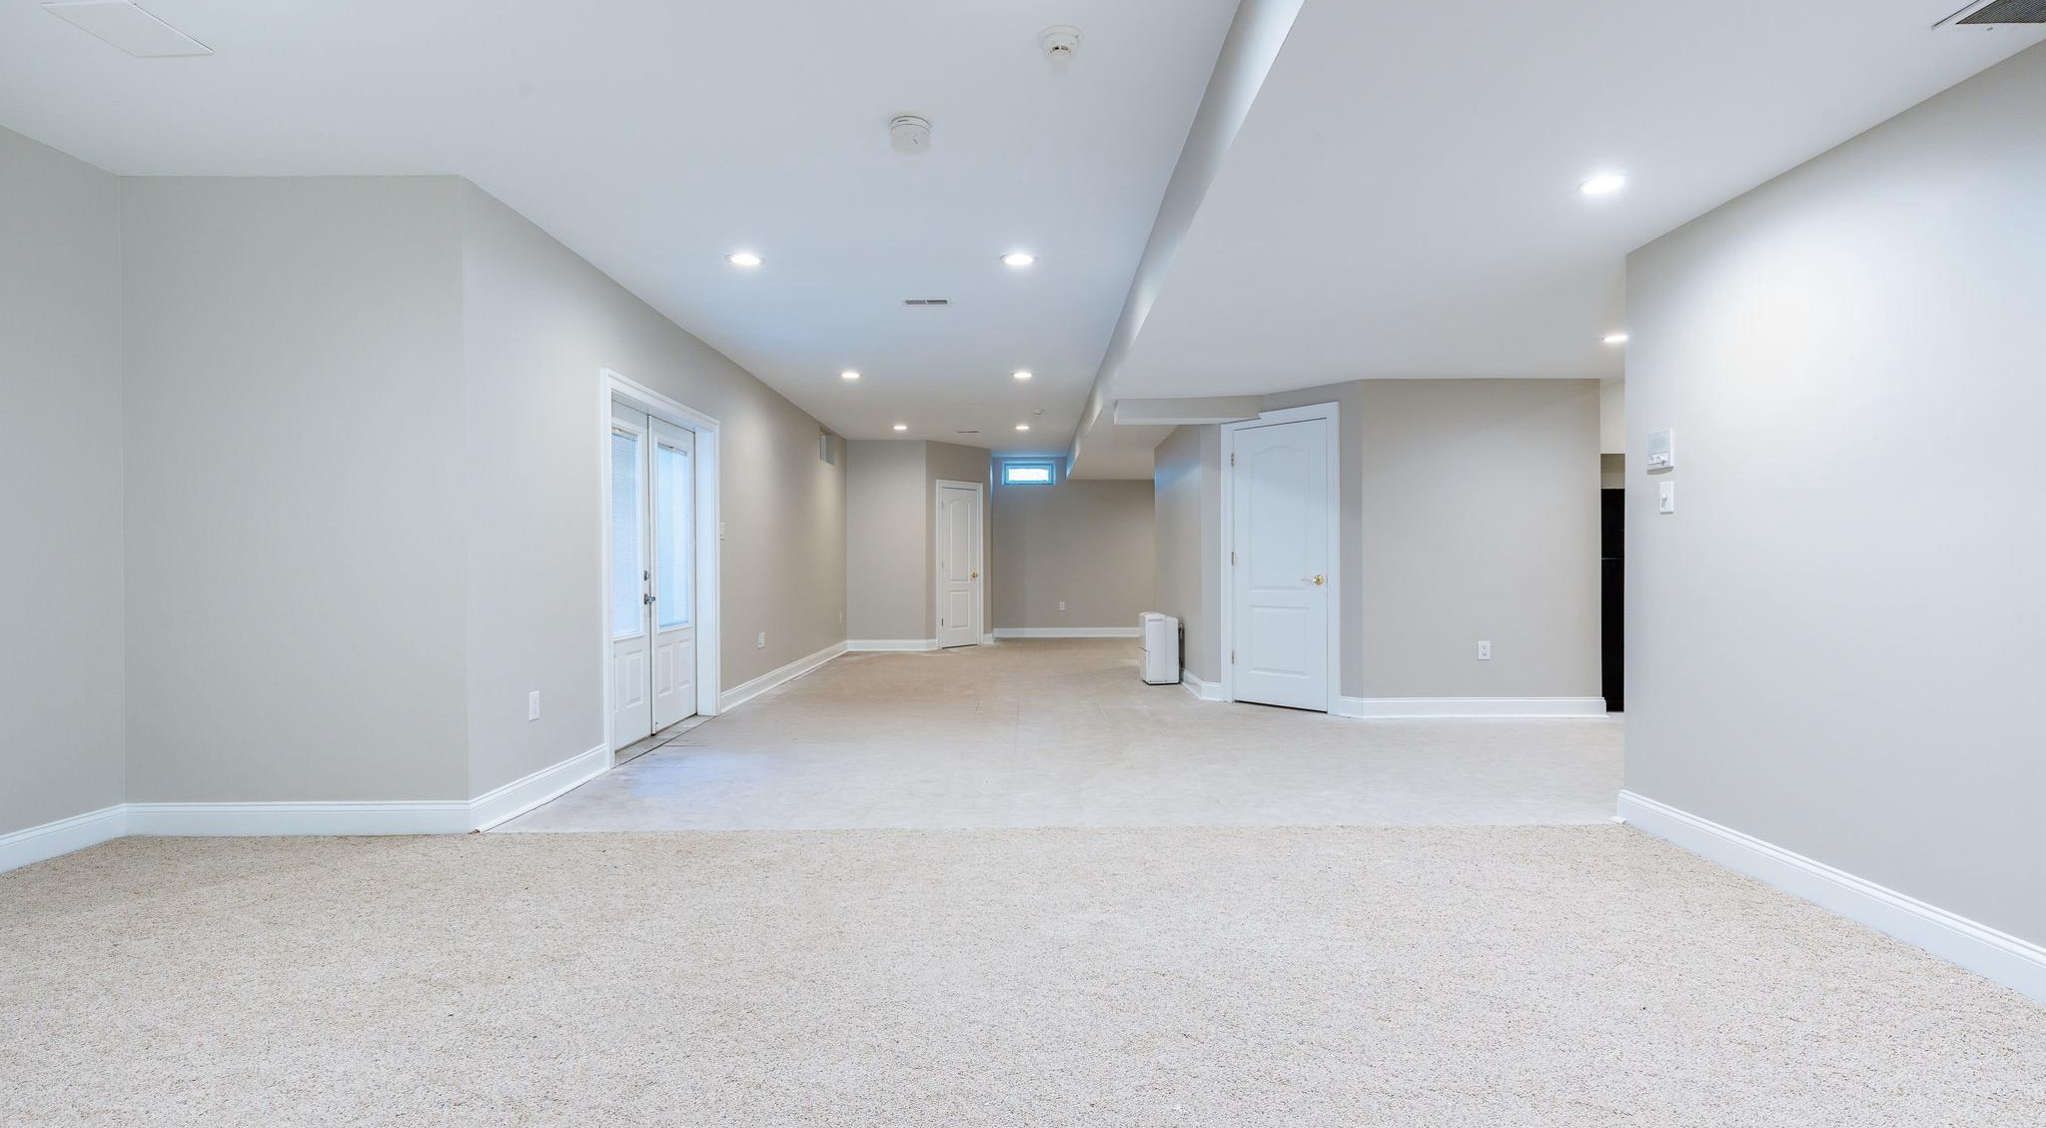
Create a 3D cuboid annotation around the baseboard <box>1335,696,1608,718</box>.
[{"bbox_3d":[3.140,0.993,6.285,1.780,0.134,0.020,0,0,0],"label":"baseboard"}]

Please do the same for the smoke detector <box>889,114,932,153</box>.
[{"bbox_3d":[-0.383,-1.473,3.114,0.142,0.052,0.142,0,0,0],"label":"smoke detector"}]

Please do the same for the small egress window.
[{"bbox_3d":[0.092,-1.280,12.850,0.760,0.360,0.080,0,0,0],"label":"small egress window"}]

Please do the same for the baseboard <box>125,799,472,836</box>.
[{"bbox_3d":[-2.815,0.990,3.535,1.340,0.130,0.018,0,0,0],"label":"baseboard"}]

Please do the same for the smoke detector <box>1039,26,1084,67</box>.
[{"bbox_3d":[0.110,-1.472,2.595,0.125,0.055,0.125,0,0,0],"label":"smoke detector"}]

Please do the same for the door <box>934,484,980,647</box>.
[{"bbox_3d":[-0.790,0.020,11.500,0.730,2.080,0.050,0,0,-45],"label":"door"}]

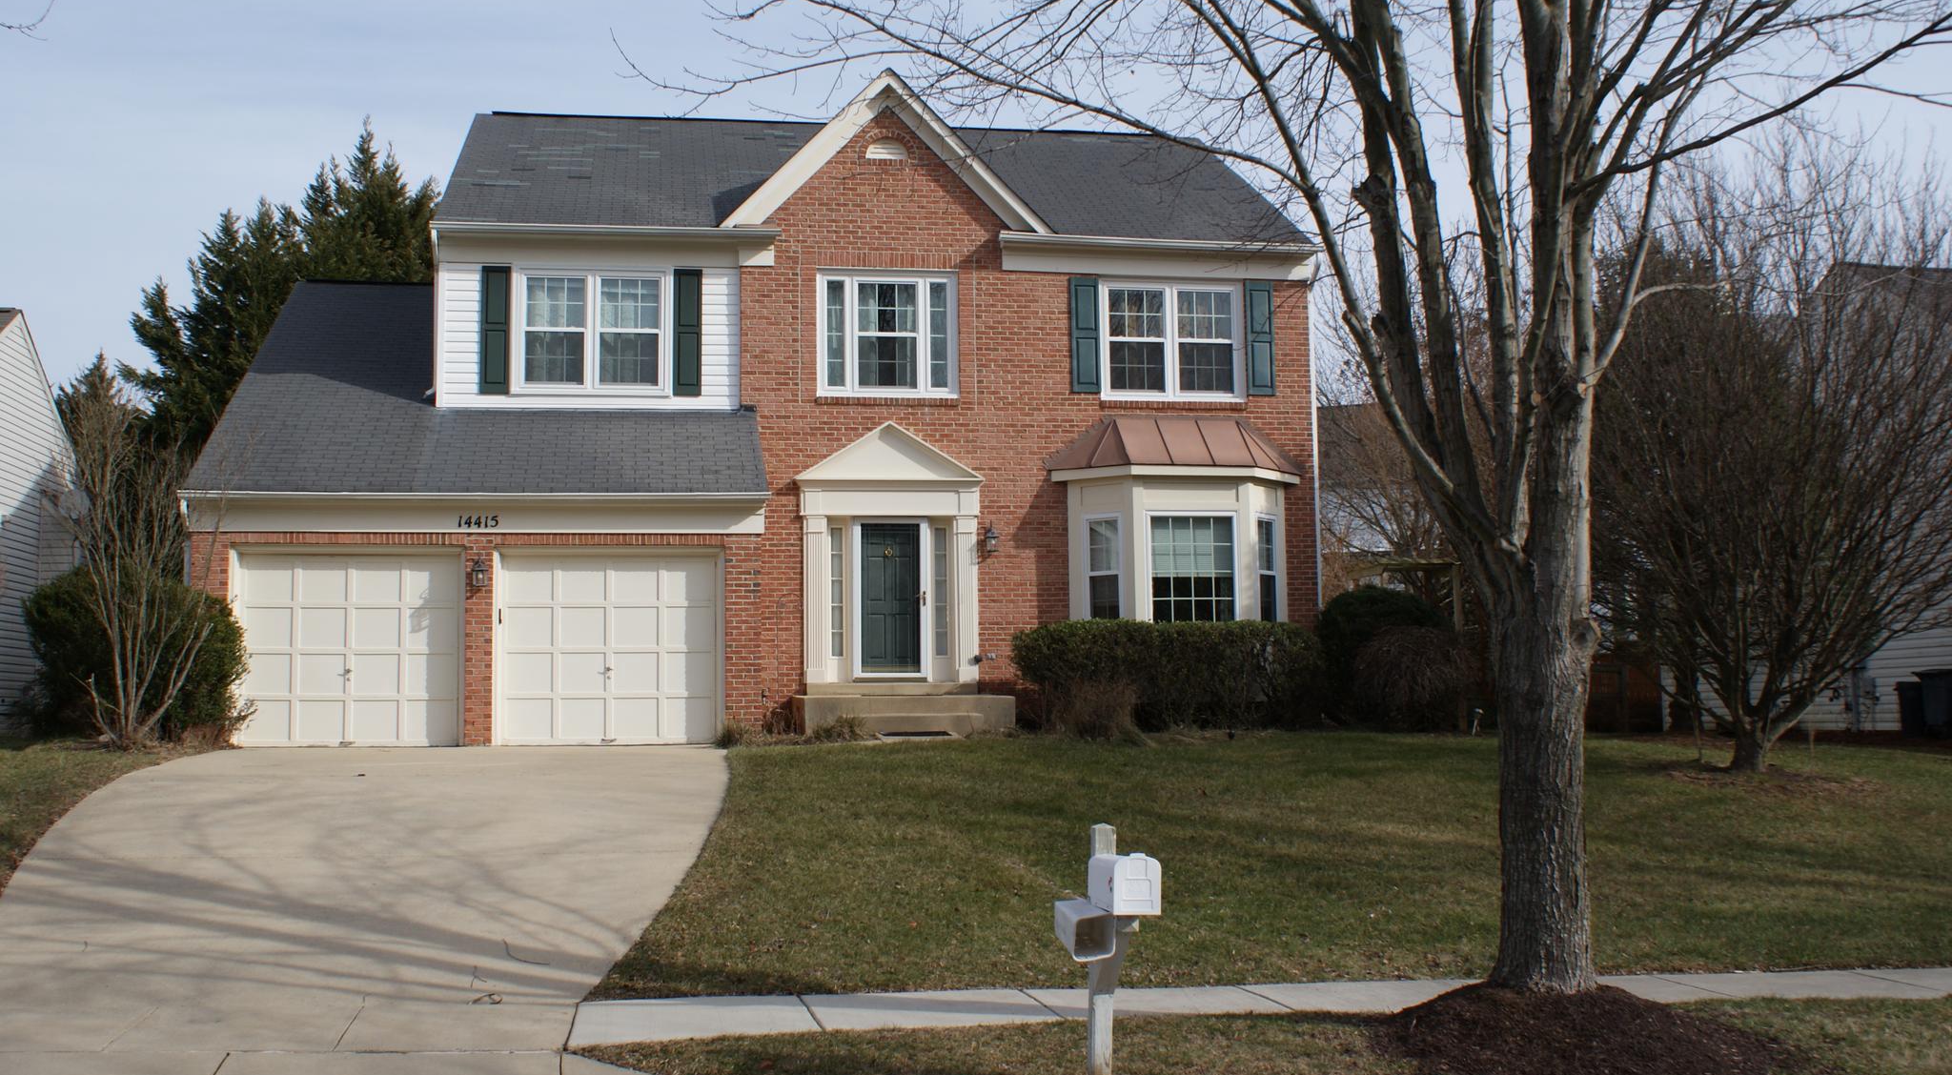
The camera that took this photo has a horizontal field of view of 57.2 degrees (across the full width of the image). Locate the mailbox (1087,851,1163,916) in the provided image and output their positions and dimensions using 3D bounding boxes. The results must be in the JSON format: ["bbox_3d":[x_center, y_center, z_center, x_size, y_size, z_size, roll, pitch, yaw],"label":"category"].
[{"bbox_3d":[0.632,1.473,7.620,0.200,0.250,0.510,0,-6,-8],"label":"mailbox"}]

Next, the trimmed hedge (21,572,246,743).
[{"bbox_3d":[-8.826,1.225,18.800,2.300,1.800,2.000,0,-6,-8],"label":"trimmed hedge"}]

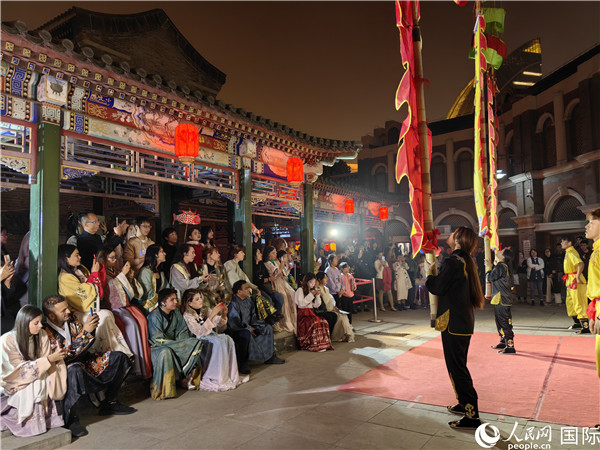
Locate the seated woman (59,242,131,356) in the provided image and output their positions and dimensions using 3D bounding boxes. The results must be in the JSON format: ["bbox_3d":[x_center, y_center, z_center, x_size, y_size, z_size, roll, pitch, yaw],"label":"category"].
[{"bbox_3d":[-2.210,0.848,5.057,0.740,1.279,0.560,-1,-5,10],"label":"seated woman"}]

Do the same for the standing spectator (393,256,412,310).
[{"bbox_3d":[2.967,1.671,13.549,0.520,1.571,0.400,-1,-5,5],"label":"standing spectator"}]

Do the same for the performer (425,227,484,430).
[{"bbox_3d":[1.312,0.833,3.992,0.480,1.600,0.470,-2,-5,16],"label":"performer"}]

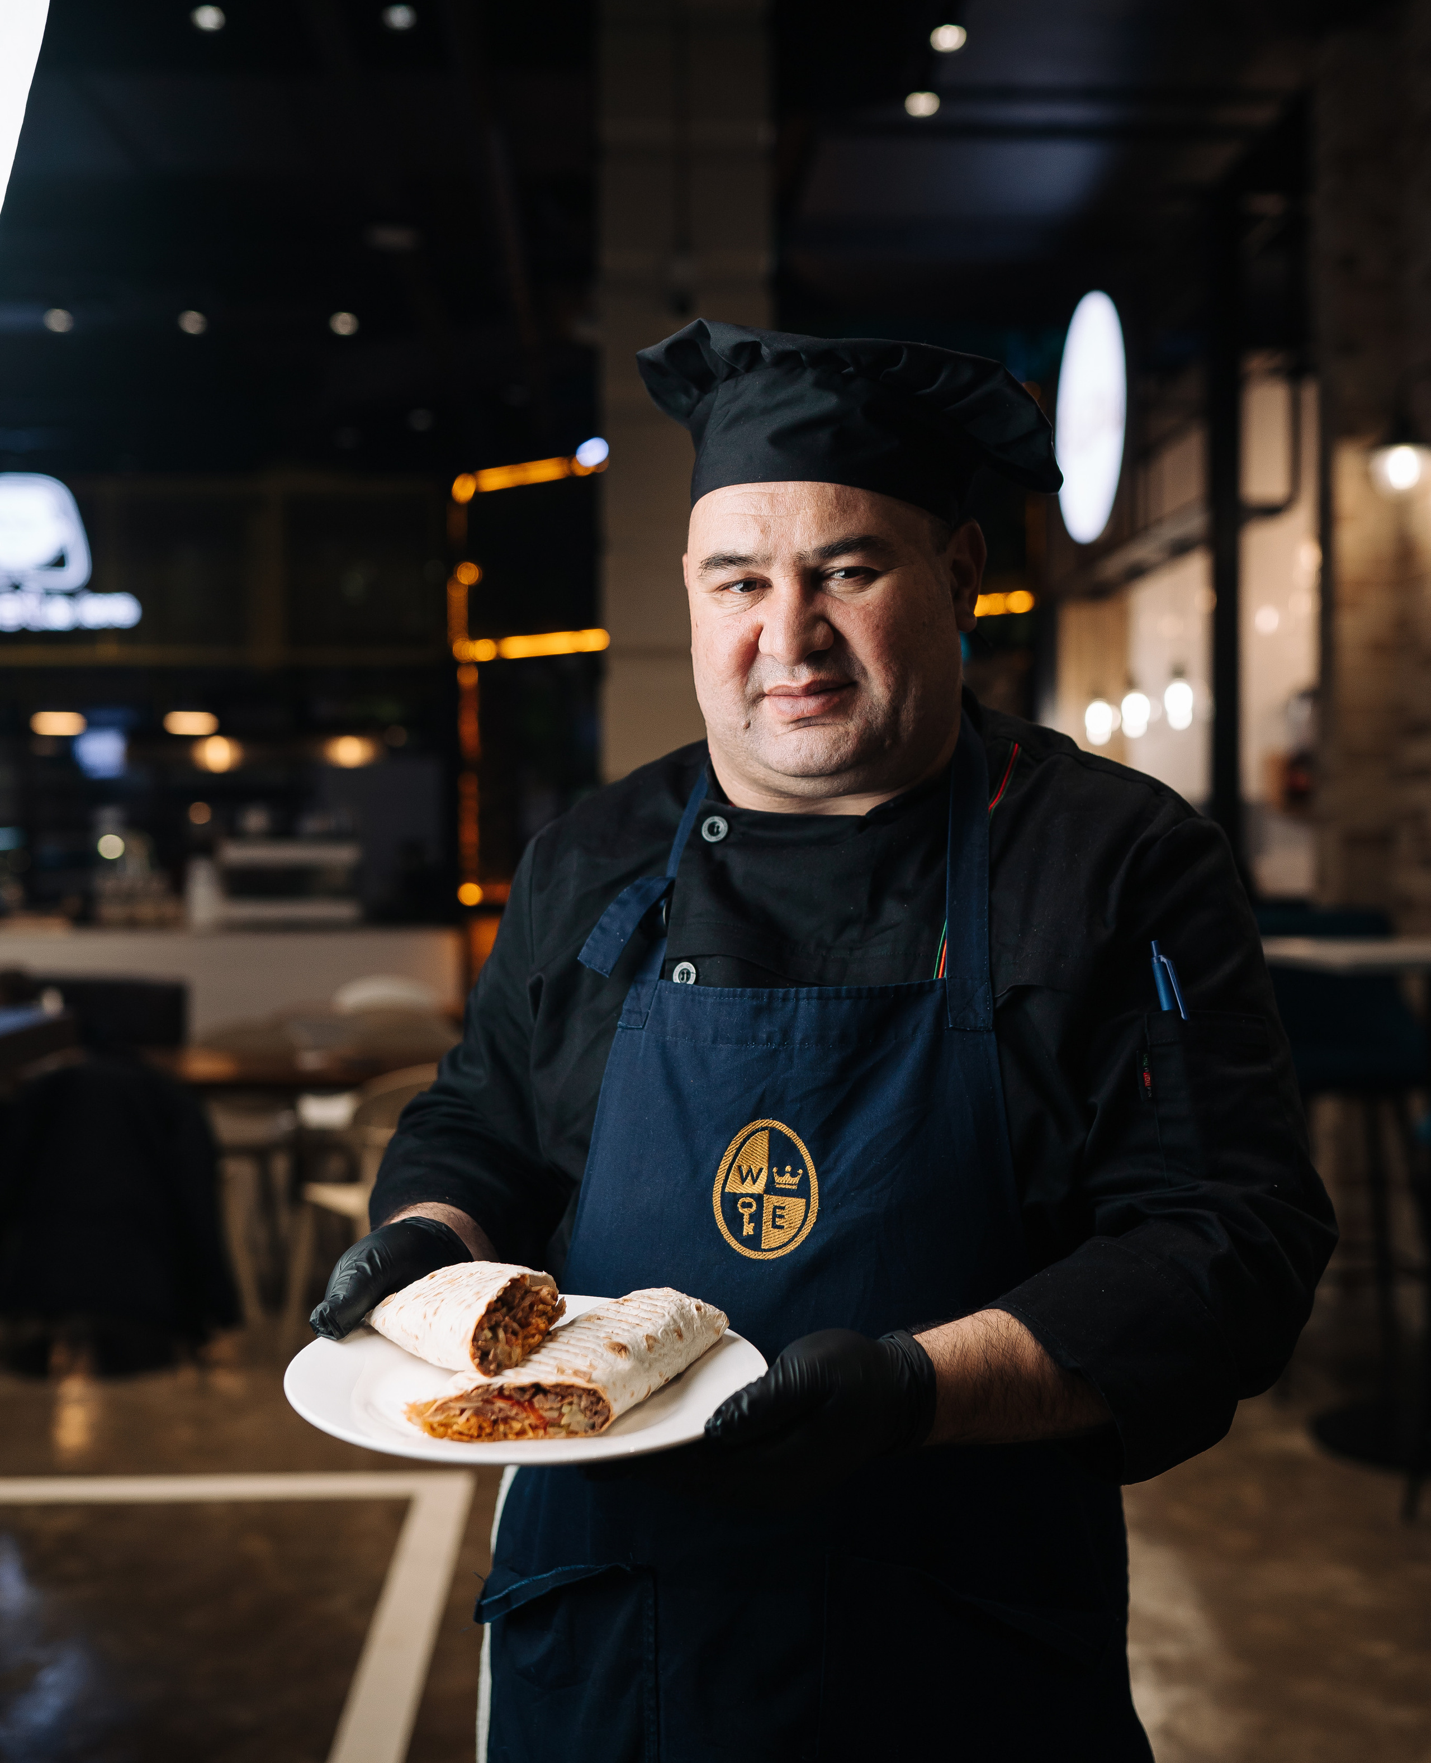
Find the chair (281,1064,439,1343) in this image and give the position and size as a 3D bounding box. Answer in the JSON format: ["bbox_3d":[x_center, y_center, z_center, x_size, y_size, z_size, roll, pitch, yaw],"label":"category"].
[{"bbox_3d":[-0.870,0.920,5.880,0.490,0.830,0.530,-1,1,-29],"label":"chair"}]

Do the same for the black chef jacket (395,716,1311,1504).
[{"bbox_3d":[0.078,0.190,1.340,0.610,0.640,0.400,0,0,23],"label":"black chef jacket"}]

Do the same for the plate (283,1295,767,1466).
[{"bbox_3d":[-0.097,0.264,1.092,0.253,0.025,0.253,1,7,0],"label":"plate"}]

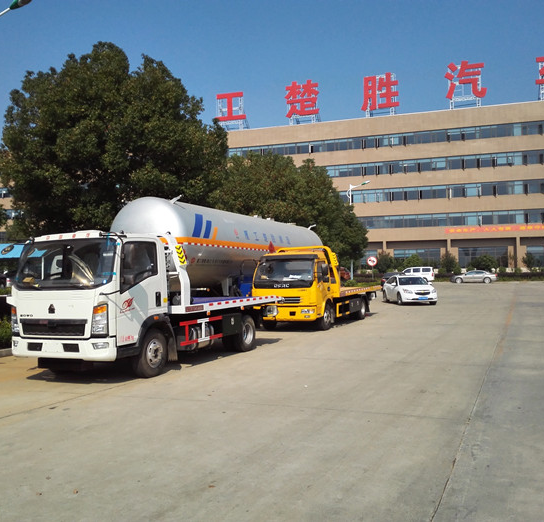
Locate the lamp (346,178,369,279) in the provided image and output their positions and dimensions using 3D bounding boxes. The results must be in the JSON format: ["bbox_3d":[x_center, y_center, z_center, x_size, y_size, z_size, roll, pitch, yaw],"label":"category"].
[{"bbox_3d":[6.324,-1.748,42.832,1.750,8.200,0.300,-1,-1,24],"label":"lamp"}]

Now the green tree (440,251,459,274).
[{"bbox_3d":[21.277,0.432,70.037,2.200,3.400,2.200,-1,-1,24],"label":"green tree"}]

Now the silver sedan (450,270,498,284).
[{"bbox_3d":[21.489,1.732,62.013,4.800,1.460,1.830,-1,-1,17],"label":"silver sedan"}]

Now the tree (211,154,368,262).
[{"bbox_3d":[0.916,-1.855,32.570,8.200,8.220,8.200,-1,-1,24],"label":"tree"}]

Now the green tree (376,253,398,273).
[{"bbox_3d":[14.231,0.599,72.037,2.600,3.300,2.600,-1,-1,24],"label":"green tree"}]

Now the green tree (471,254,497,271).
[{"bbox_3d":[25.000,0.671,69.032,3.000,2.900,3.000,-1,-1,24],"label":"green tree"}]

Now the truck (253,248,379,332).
[{"bbox_3d":[1.736,0.799,19.757,2.150,2.450,7.200,-1,-1,24],"label":"truck"}]

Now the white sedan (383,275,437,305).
[{"bbox_3d":[7.430,1.537,31.748,1.790,1.480,4.600,-1,-1,-4],"label":"white sedan"}]

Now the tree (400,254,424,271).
[{"bbox_3d":[17.080,0.750,71.033,2.900,3.100,2.900,-1,-1,24],"label":"tree"}]

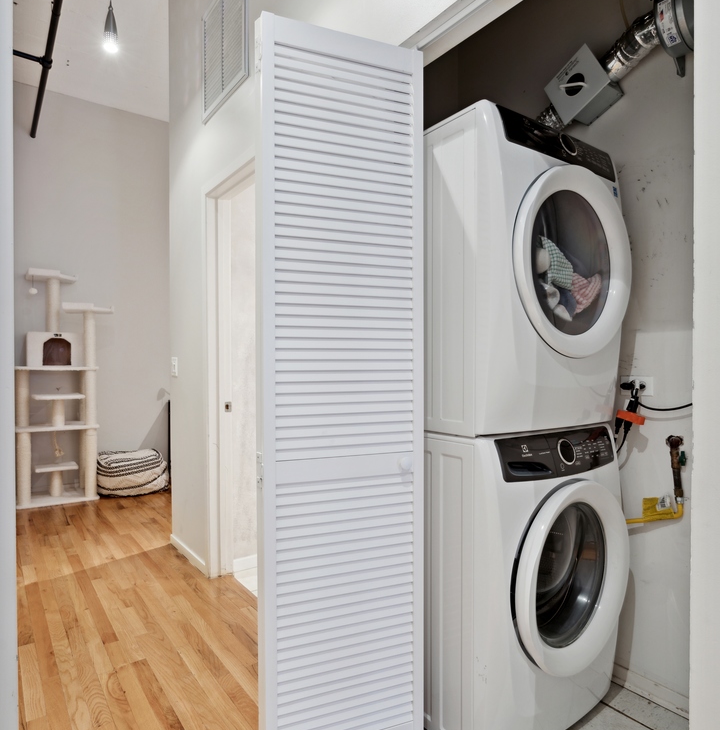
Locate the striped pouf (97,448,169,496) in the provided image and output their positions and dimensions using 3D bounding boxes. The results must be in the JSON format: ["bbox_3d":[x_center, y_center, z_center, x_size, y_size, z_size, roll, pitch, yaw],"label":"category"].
[{"bbox_3d":[-2.136,1.000,4.780,0.660,0.340,0.560,0,0,-37],"label":"striped pouf"}]

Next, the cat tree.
[{"bbox_3d":[-2.567,0.173,4.460,0.740,1.990,0.490,0,0,-33],"label":"cat tree"}]

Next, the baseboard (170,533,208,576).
[{"bbox_3d":[-1.037,1.138,3.074,0.018,0.060,0.660,0,0,-37],"label":"baseboard"}]

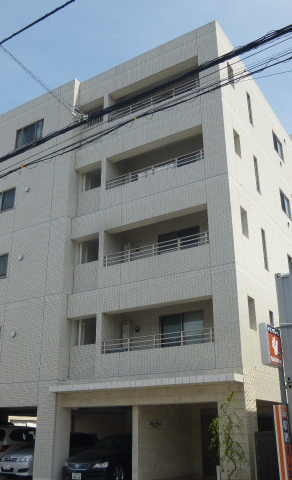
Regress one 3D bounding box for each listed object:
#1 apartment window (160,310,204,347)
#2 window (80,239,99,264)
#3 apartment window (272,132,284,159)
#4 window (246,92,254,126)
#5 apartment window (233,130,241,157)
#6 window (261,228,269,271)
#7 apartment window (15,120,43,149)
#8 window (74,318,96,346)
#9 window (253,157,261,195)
[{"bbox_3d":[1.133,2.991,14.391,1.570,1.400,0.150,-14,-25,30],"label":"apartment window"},{"bbox_3d":[-1.977,0.403,16.117,0.860,0.860,0.150,-14,-25,30],"label":"window"},{"bbox_3d":[5.789,-4.092,20.397,0.150,0.950,1.380,-14,-25,30],"label":"apartment window"},{"bbox_3d":[3.901,-4.960,17.562,0.150,1.480,0.400,-14,-25,30],"label":"window"},{"bbox_3d":[2.944,-3.158,15.253,0.180,0.910,0.530,-14,-25,30],"label":"apartment window"},{"bbox_3d":[3.913,0.337,15.428,0.150,1.440,0.360,-14,-25,30],"label":"window"},{"bbox_3d":[-4.758,-4.333,19.119,1.540,0.940,0.150,-14,-25,30],"label":"apartment window"},{"bbox_3d":[-1.948,3.067,15.328,1.074,0.936,0.150,-13,-25,30],"label":"window"},{"bbox_3d":[3.938,-2.344,16.599,0.150,1.455,0.393,-13,-25,30],"label":"window"}]

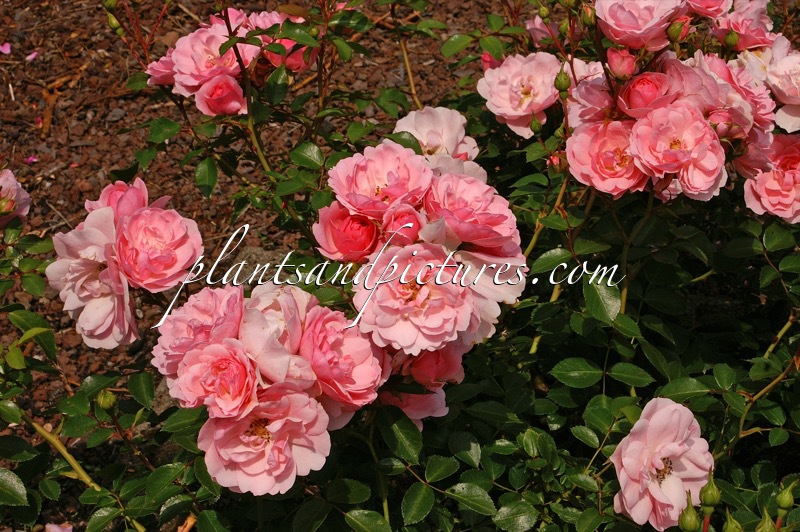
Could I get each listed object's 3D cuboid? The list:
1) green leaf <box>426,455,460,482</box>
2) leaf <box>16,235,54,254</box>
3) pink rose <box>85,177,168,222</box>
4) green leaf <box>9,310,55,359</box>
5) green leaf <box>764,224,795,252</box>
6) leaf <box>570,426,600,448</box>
[{"bbox_3d":[0.028,0.131,1.080,0.026,0.005,0.020,-38,67,-19],"label":"green leaf"},{"bbox_3d":[-0.256,-0.015,1.170,0.025,0.007,0.016,2,56,1],"label":"leaf"},{"bbox_3d":[-0.187,-0.036,1.140,0.058,0.052,0.054,0,42,0],"label":"pink rose"},{"bbox_3d":[-0.247,0.047,1.120,0.048,0.012,0.021,44,57,12],"label":"green leaf"},{"bbox_3d":[0.289,-0.021,1.270,0.028,0.007,0.022,-37,73,-21],"label":"green leaf"},{"bbox_3d":[0.120,0.111,1.080,0.022,0.005,0.014,34,62,13],"label":"leaf"}]

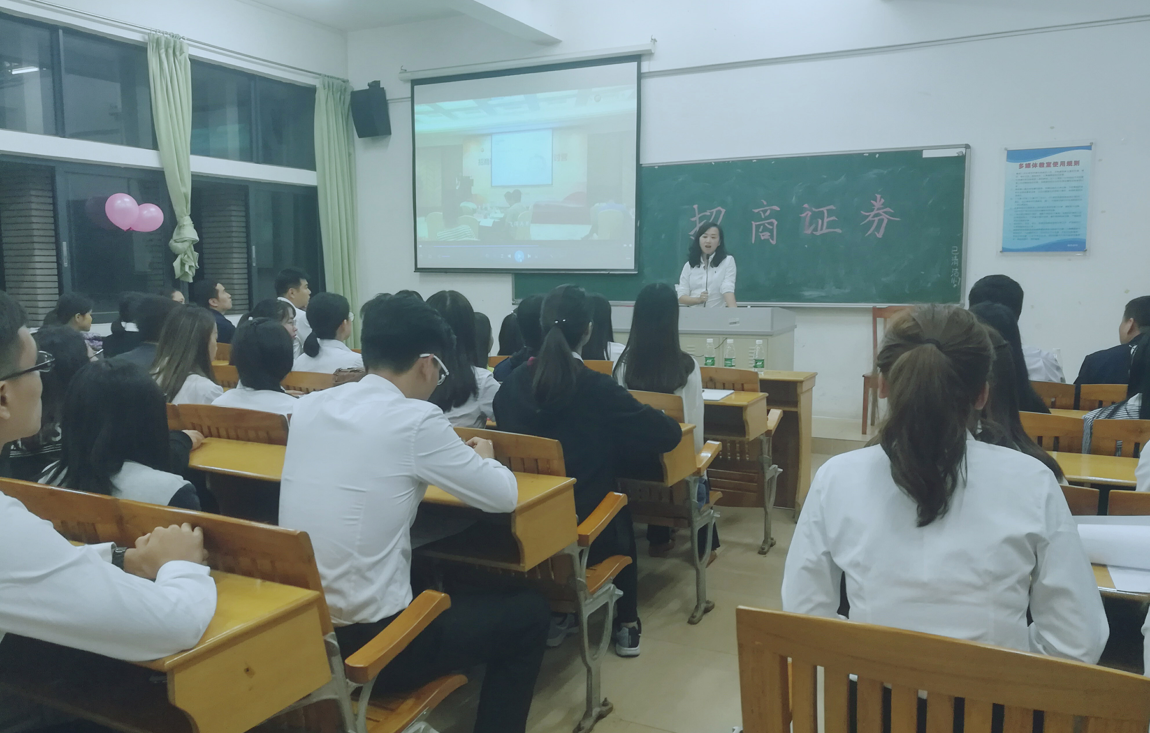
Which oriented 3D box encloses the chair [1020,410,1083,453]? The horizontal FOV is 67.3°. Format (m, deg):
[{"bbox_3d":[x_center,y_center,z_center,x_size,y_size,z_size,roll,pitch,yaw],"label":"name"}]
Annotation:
[{"bbox_3d":[1.468,0.560,3.080,0.525,0.900,0.490,3,7,28],"label":"chair"}]

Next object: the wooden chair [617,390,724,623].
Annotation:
[{"bbox_3d":[0.289,0.517,3.459,0.545,0.900,0.500,3,7,28],"label":"wooden chair"}]

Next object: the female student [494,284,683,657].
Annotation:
[{"bbox_3d":[0.011,0.374,2.926,0.620,1.300,0.740,3,8,28],"label":"female student"}]

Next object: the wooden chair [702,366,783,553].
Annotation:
[{"bbox_3d":[0.729,0.431,4.262,0.545,0.890,0.440,3,7,28],"label":"wooden chair"}]

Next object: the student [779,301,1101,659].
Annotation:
[{"bbox_3d":[0.632,0.537,1.512,0.485,1.300,0.700,3,7,28],"label":"student"}]

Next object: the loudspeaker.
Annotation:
[{"bbox_3d":[-2.055,-2.568,8.720,0.250,0.470,0.220,3,21,28],"label":"loudspeaker"}]

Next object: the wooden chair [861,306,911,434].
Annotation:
[{"bbox_3d":[2.427,0.033,6.478,0.430,0.945,0.460,3,7,28],"label":"wooden chair"}]

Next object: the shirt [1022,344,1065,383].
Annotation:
[{"bbox_3d":[1.870,0.159,3.807,0.480,0.600,0.360,3,8,28],"label":"shirt"}]

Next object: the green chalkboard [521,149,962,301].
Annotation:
[{"bbox_3d":[1.160,-1.151,7.370,3.980,1.200,0.060,3,8,28],"label":"green chalkboard"}]

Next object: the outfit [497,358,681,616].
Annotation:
[{"bbox_3d":[0.002,0.441,2.916,0.620,0.950,0.680,3,8,28],"label":"outfit"}]

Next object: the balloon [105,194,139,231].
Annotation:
[{"bbox_3d":[-3.607,-1.226,6.873,0.265,0.295,0.265,3,8,28],"label":"balloon"}]

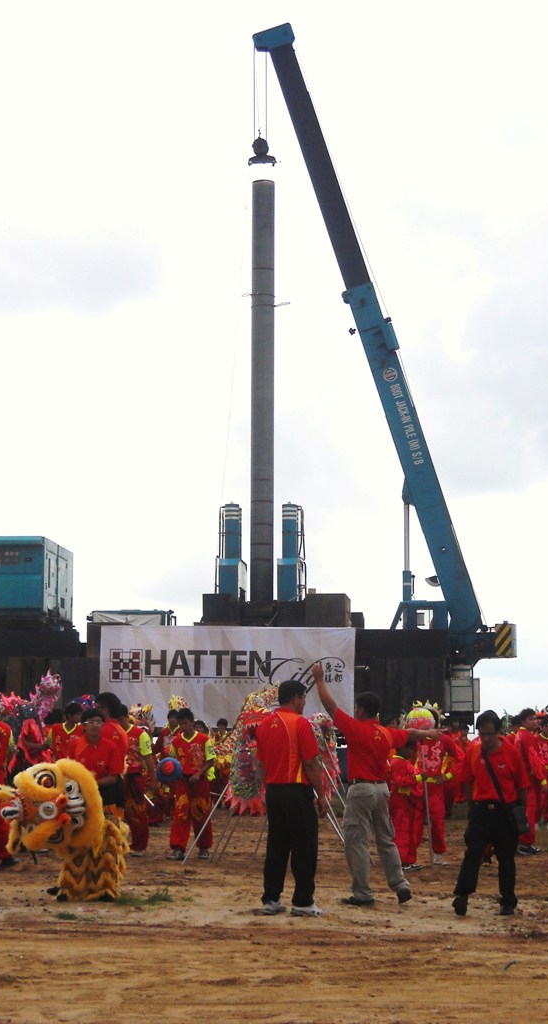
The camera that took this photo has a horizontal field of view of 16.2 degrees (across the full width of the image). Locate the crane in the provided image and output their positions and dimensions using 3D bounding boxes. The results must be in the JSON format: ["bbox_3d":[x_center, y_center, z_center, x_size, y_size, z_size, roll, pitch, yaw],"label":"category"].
[{"bbox_3d":[2.795,-4.110,48.737,6.402,16.022,2.200,-1,-6,8],"label":"crane"}]

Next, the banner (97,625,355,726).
[{"bbox_3d":[-1.128,3.877,45.247,6.051,2.396,0.050,0,-6,2],"label":"banner"}]

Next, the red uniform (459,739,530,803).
[{"bbox_3d":[1.650,1.929,14.375,0.530,0.480,0.340,-1,-6,12],"label":"red uniform"}]

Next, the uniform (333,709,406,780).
[{"bbox_3d":[0.741,1.798,14.893,0.550,0.560,0.340,2,-6,-15],"label":"uniform"}]

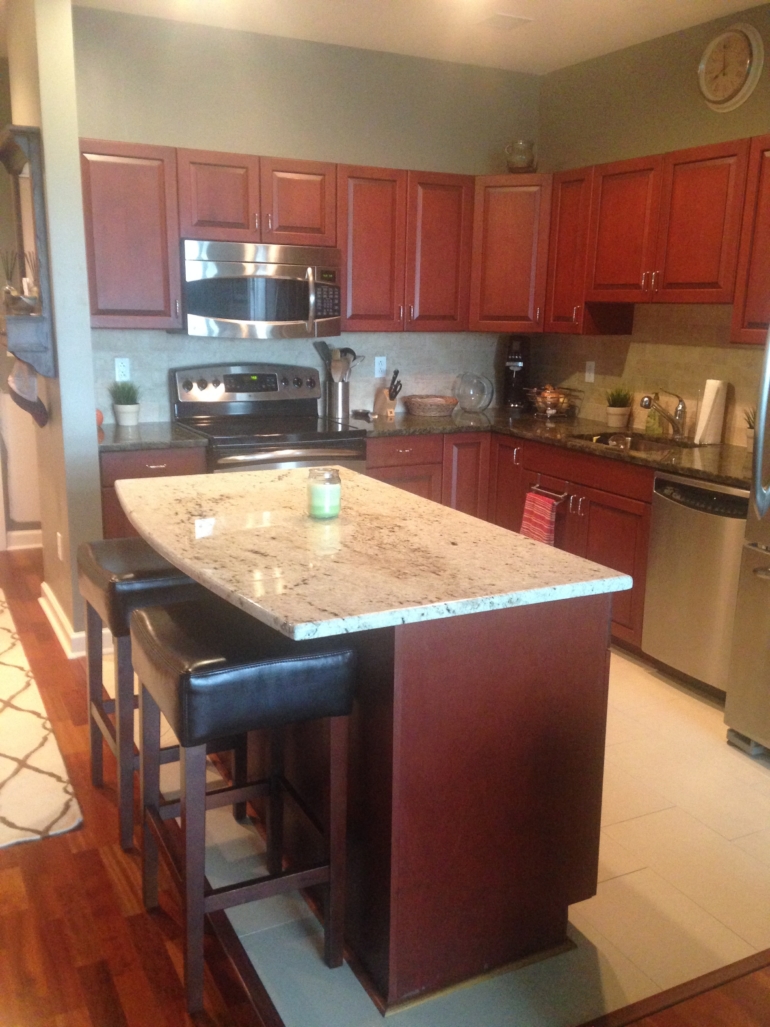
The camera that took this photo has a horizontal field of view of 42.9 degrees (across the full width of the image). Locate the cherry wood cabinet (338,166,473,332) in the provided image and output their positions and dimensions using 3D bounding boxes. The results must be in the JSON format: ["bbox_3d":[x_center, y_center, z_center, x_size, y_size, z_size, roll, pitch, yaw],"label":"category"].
[{"bbox_3d":[0.036,-1.332,5.001,0.758,0.770,0.330,-5,14,-27],"label":"cherry wood cabinet"}]

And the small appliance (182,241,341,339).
[{"bbox_3d":[-0.621,-1.051,4.610,0.757,0.420,0.420,-5,13,-27],"label":"small appliance"}]

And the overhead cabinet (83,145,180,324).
[{"bbox_3d":[-1.177,-1.214,4.341,0.457,0.768,0.320,-5,13,-27],"label":"overhead cabinet"}]

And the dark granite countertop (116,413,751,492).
[{"bbox_3d":[0.224,-0.256,4.077,2.560,0.040,2.420,-5,13,-27],"label":"dark granite countertop"}]

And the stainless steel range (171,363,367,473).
[{"bbox_3d":[-0.560,-0.102,4.747,0.765,1.192,0.670,-5,14,-27],"label":"stainless steel range"}]

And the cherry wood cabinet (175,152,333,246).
[{"bbox_3d":[-0.638,-1.465,4.619,0.763,0.379,0.330,-5,14,-27],"label":"cherry wood cabinet"}]

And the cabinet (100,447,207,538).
[{"bbox_3d":[-1.137,0.095,4.539,0.465,0.875,0.625,-5,14,-27],"label":"cabinet"}]

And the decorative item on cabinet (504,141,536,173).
[{"bbox_3d":[0.682,-1.784,4.927,0.165,0.185,0.150,1,12,0],"label":"decorative item on cabinet"}]

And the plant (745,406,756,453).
[{"bbox_3d":[1.570,-0.361,4.061,0.150,0.225,0.150,-5,13,-27],"label":"plant"}]

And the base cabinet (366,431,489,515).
[{"bbox_3d":[0.074,-0.015,5.147,0.705,0.875,0.625,-5,14,-27],"label":"base cabinet"}]

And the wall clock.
[{"bbox_3d":[1.459,-1.883,4.141,0.055,0.360,0.360,-5,13,-27],"label":"wall clock"}]

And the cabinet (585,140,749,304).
[{"bbox_3d":[1.307,-1.226,4.258,0.320,0.615,0.925,-5,13,-27],"label":"cabinet"}]

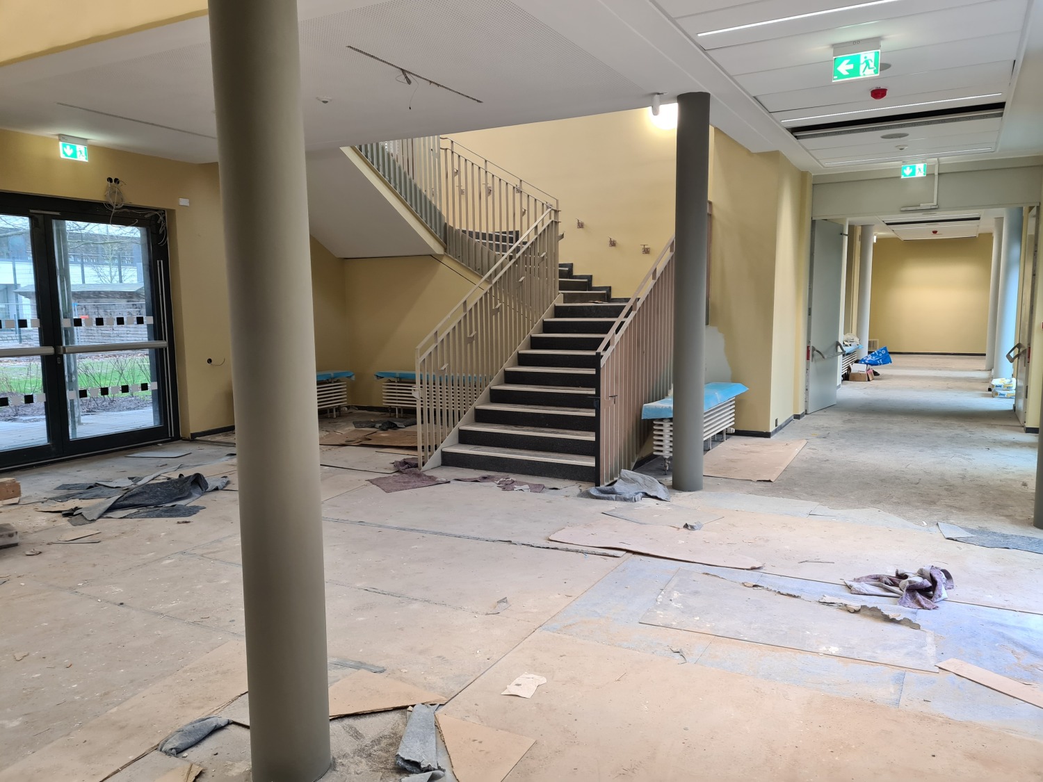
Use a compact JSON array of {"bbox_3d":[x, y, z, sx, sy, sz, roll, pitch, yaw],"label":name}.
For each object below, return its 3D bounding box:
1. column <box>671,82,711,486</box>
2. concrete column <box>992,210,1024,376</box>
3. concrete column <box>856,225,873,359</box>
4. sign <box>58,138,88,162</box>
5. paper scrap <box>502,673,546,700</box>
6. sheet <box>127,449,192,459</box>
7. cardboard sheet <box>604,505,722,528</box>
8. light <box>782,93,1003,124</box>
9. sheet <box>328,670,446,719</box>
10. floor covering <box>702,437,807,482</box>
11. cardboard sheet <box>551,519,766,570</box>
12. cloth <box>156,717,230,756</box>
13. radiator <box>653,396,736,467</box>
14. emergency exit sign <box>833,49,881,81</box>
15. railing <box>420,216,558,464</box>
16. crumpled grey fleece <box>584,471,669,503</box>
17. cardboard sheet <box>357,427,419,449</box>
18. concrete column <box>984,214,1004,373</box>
[{"bbox_3d":[1.366,-0.749,6.322,0.249,3.136,0.249,3,7,29],"label":"column"},{"bbox_3d":[7.551,-1.500,12.131,0.243,3.085,0.243,3,8,29],"label":"concrete column"},{"bbox_3d":[7.563,-2.094,17.271,0.243,3.085,0.243,3,8,29],"label":"concrete column"},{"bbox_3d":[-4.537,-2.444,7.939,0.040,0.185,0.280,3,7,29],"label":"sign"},{"bbox_3d":[0.015,1.199,3.192,0.120,0.014,0.200,4,8,34],"label":"paper scrap"},{"bbox_3d":[-3.828,0.664,8.289,0.590,0.017,0.280,0,7,9],"label":"sheet"},{"bbox_3d":[1.013,0.898,5.700,0.475,0.015,0.725,-7,9,-43],"label":"cardboard sheet"},{"bbox_3d":[3.018,-2.364,6.505,1.655,0.050,0.060,3,8,29],"label":"light"},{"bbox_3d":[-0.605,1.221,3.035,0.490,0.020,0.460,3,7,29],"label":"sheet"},{"bbox_3d":[2.250,0.624,7.657,0.820,0.020,2.100,3,8,29],"label":"floor covering"},{"bbox_3d":[0.898,0.966,5.095,1.360,0.022,0.640,3,7,29],"label":"cardboard sheet"},{"bbox_3d":[-1.197,1.239,2.856,0.120,0.045,0.250,2,7,26],"label":"cloth"},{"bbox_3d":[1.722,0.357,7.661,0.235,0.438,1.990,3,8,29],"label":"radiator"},{"bbox_3d":[2.106,-2.042,4.920,0.275,0.153,0.035,3,7,29],"label":"emergency exit sign"},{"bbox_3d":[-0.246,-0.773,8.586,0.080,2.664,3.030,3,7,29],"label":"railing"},{"bbox_3d":[0.840,0.741,6.174,0.680,0.160,0.450,1,7,16],"label":"crumpled grey fleece"},{"bbox_3d":[-1.320,0.533,8.723,0.850,0.040,1.120,-1,7,1],"label":"cardboard sheet"},{"bbox_3d":[9.721,-1.974,16.006,0.243,3.085,0.243,3,8,29],"label":"concrete column"}]

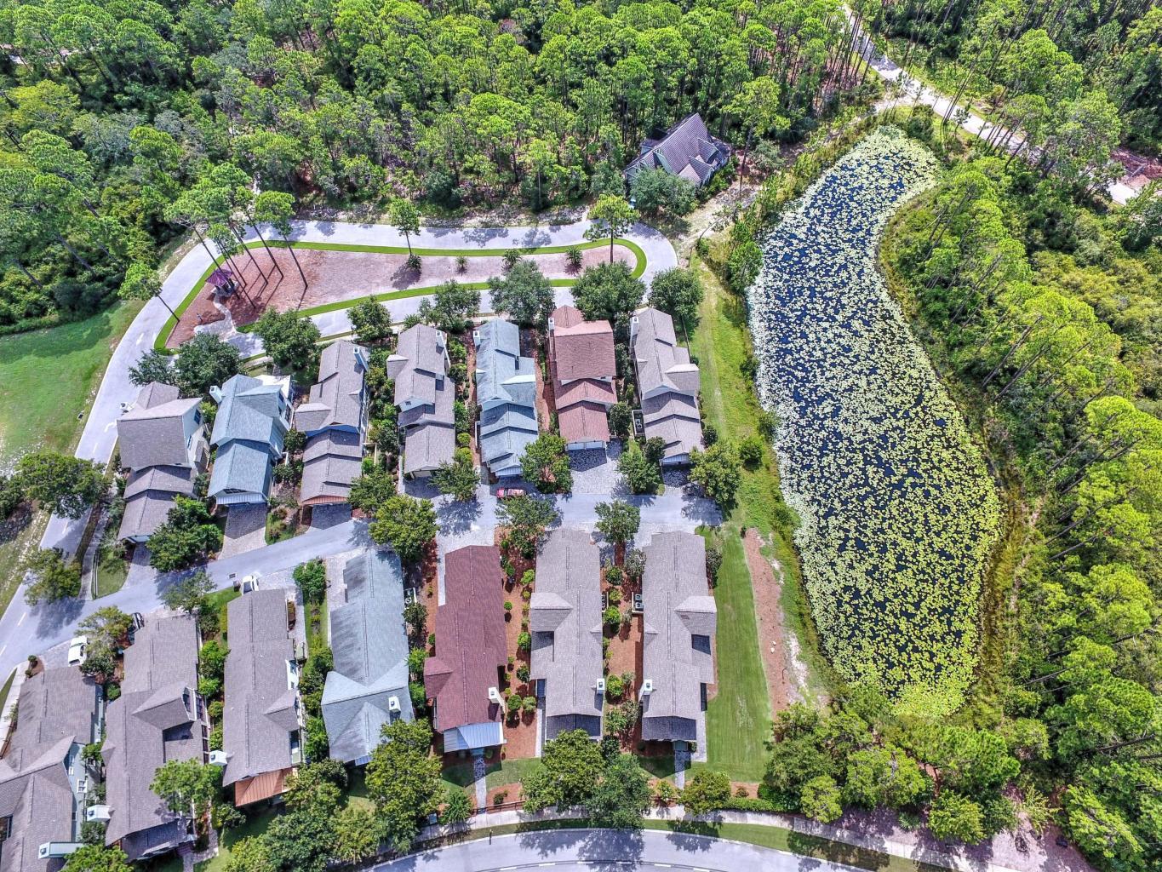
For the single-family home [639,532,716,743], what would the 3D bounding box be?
[{"bbox_3d":[13.193,26.045,90.954,9.500,9.300,27.500,3,58,3],"label":"single-family home"}]

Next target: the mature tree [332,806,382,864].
[{"bbox_3d":[-26.329,47.426,80.055,5.700,7.000,5.840,-1,58,1],"label":"mature tree"}]

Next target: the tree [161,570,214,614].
[{"bbox_3d":[-55.647,22.552,95.750,6.660,7.500,6.350,-1,58,1],"label":"tree"}]

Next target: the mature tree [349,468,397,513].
[{"bbox_3d":[-33.184,9.091,107.660,7.300,6.700,7.400,-1,58,0],"label":"mature tree"}]

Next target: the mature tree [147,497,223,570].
[{"bbox_3d":[-58.356,14.884,99.768,9.700,9.800,9.700,0,59,0],"label":"mature tree"}]

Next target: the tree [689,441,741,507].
[{"bbox_3d":[20.369,6.221,103.461,8.510,8.500,10.040,-1,58,1],"label":"tree"}]

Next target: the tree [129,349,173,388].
[{"bbox_3d":[-73.528,-10.660,116.314,7.470,8.000,7.660,-1,58,1],"label":"tree"}]

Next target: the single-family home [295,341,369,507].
[{"bbox_3d":[-40.891,-2.902,110.315,10.500,8.800,29.000,-6,58,-2],"label":"single-family home"}]

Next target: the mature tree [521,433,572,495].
[{"bbox_3d":[-5.500,4.871,108.487,8.700,9.000,8.700,0,59,0],"label":"mature tree"}]

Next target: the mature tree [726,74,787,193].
[{"bbox_3d":[35.100,-60.469,138.180,11.000,25.400,11.000,0,59,0],"label":"mature tree"}]

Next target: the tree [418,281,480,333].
[{"bbox_3d":[-24.500,-23.853,125.921,10.700,8.700,10.700,0,59,0],"label":"tree"}]

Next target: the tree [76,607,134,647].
[{"bbox_3d":[-67.700,27.629,96.270,6.700,6.500,6.700,0,59,0],"label":"tree"}]

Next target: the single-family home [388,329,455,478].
[{"bbox_3d":[-26.834,-6.310,113.067,11.040,9.490,26.200,-5,59,-3],"label":"single-family home"}]

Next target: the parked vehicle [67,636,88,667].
[{"bbox_3d":[-70.965,30.586,94.824,1.930,1.740,4.750,-16,60,-10],"label":"parked vehicle"}]

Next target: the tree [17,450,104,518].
[{"bbox_3d":[-80.500,8.050,105.235,11.000,11.300,11.000,0,59,0],"label":"tree"}]

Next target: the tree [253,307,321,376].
[{"bbox_3d":[-53.531,-17.403,123.015,11.300,9.300,12.200,-1,58,0],"label":"tree"}]

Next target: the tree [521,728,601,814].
[{"bbox_3d":[-2.343,42.578,85.467,10.200,8.000,9.500,-1,58,0],"label":"tree"}]

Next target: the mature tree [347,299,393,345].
[{"bbox_3d":[-38.254,-20.363,122.487,7.700,8.000,7.700,0,59,0],"label":"mature tree"}]

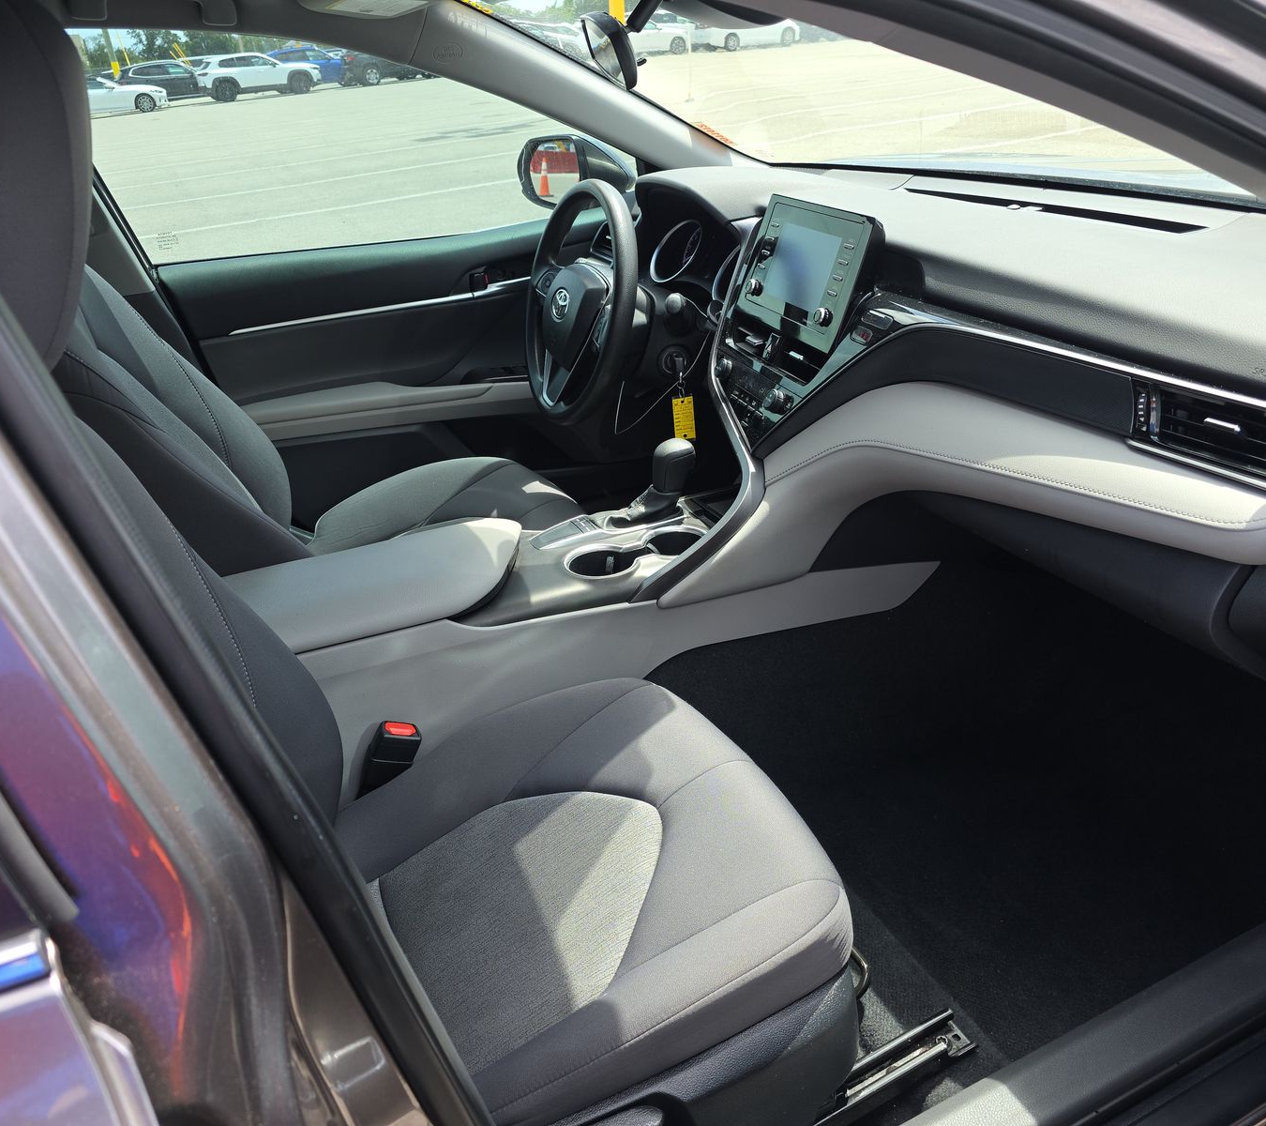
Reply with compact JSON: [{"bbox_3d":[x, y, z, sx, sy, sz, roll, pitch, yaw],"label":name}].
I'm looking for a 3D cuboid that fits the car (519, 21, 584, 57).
[{"bbox_3d":[-3.917,-21.530,41.382,4.650,1.680,1.880,-15,30,-18],"label":"car"}]

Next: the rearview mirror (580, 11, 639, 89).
[{"bbox_3d":[-0.029,-0.582,1.127,0.043,0.065,0.230,-22,35,3],"label":"rearview mirror"}]

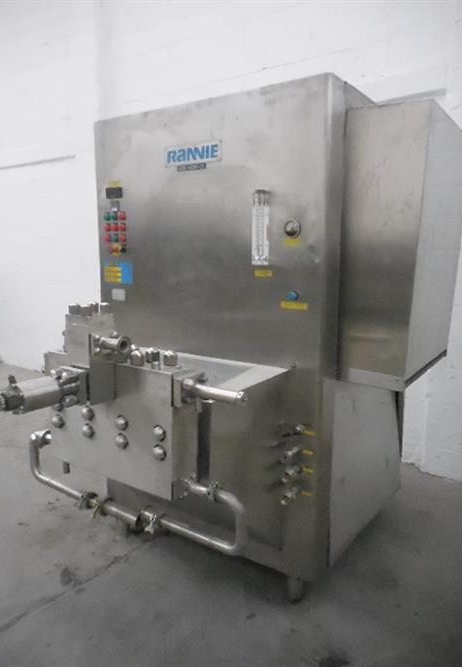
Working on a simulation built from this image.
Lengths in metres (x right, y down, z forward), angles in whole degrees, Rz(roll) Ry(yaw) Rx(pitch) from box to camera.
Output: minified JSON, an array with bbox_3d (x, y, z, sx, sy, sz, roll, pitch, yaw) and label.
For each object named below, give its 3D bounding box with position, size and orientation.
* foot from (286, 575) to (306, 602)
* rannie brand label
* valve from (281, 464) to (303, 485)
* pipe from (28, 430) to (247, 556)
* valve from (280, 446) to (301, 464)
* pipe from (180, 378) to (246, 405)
[{"bbox_3d":[0.244,0.954,1.833,0.056,0.132,0.056,7,12,33],"label":"foot"},{"bbox_3d":[-0.135,-0.655,1.764,0.260,0.066,0.006,7,12,33],"label":"rannie brand label"},{"bbox_3d":[0.212,0.486,1.657,0.038,0.050,0.100,7,12,33],"label":"valve"},{"bbox_3d":[-0.338,0.456,1.446,0.903,0.207,0.062,7,12,33],"label":"pipe"},{"bbox_3d":[0.207,0.417,1.648,0.035,0.040,0.110,7,12,33],"label":"valve"},{"bbox_3d":[-0.047,0.139,1.194,0.192,0.031,0.030,7,12,33],"label":"pipe"}]

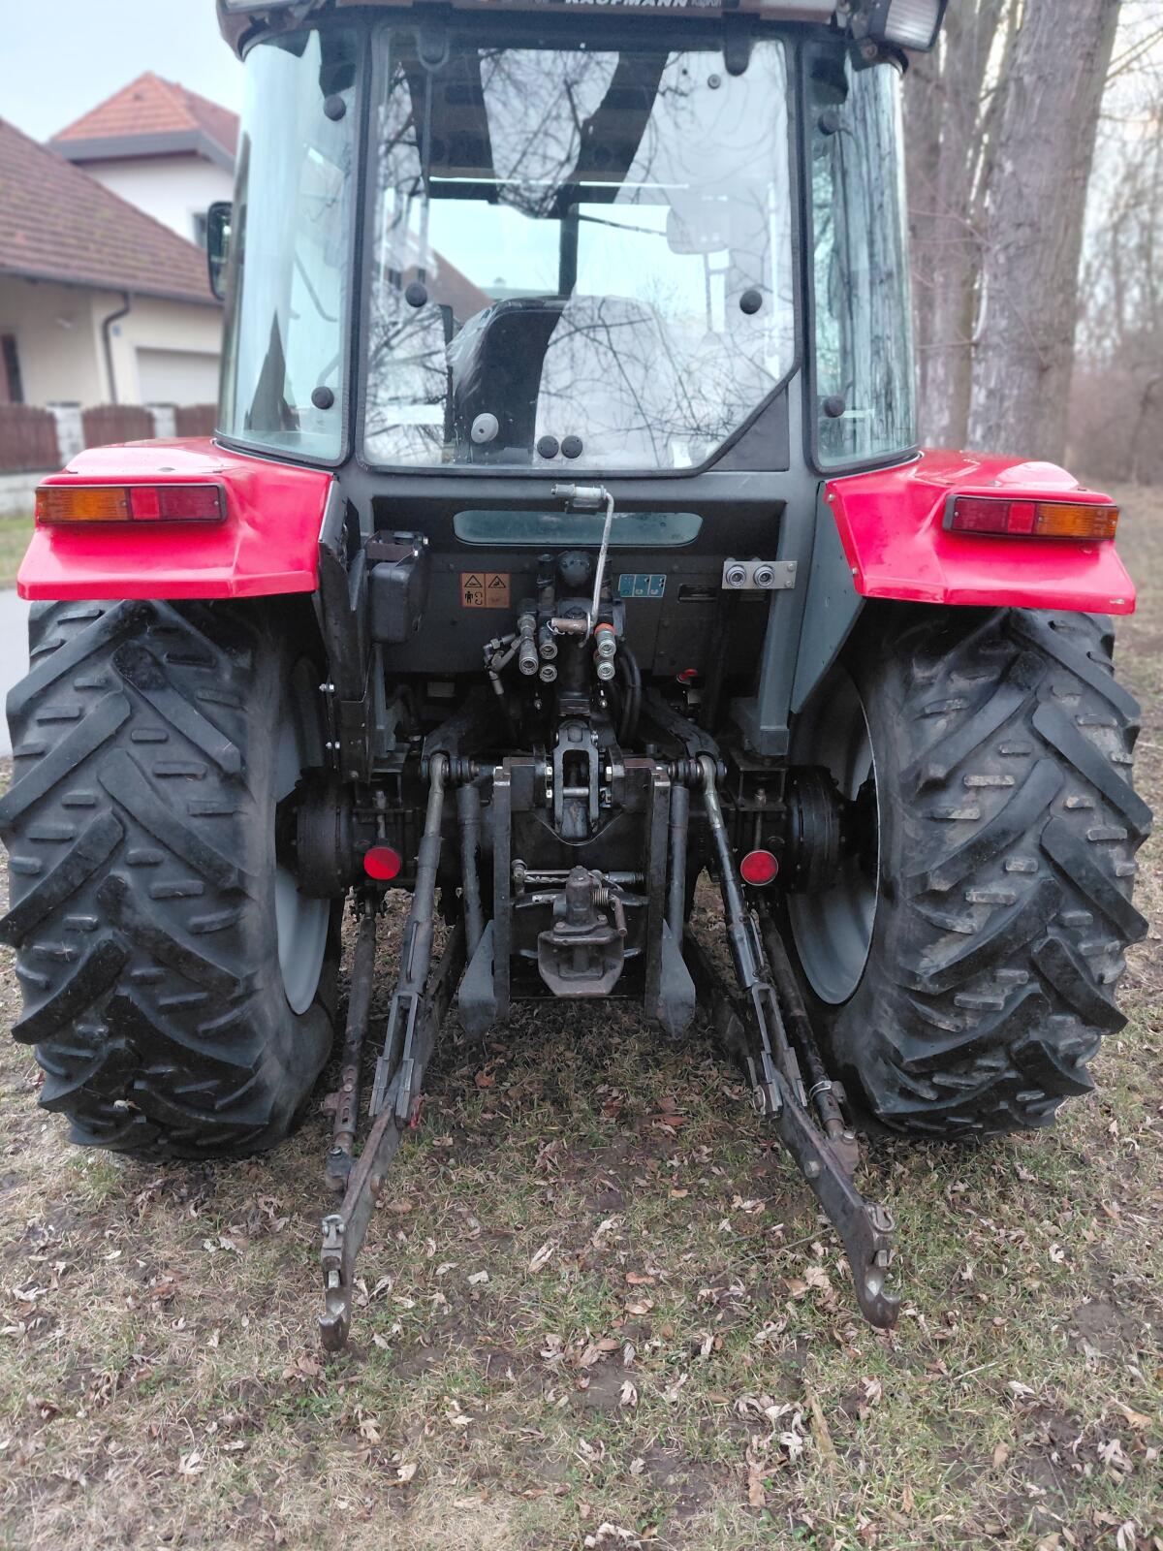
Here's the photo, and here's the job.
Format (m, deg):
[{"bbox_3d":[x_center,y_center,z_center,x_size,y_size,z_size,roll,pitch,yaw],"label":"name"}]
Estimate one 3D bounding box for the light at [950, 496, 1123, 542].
[{"bbox_3d":[0.931,-0.536,2.321,0.348,0.074,0.060,0,18,-4],"label":"light"}]

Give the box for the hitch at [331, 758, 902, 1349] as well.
[{"bbox_3d":[0.040,0.474,2.418,1.080,0.970,0.960,0,18,-4],"label":"hitch"}]

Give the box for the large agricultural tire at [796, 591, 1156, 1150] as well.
[{"bbox_3d":[0.865,0.112,3.027,0.490,1.570,1.610,0,18,-4],"label":"large agricultural tire"}]

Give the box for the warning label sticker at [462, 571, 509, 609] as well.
[{"bbox_3d":[-0.222,-0.428,2.615,0.114,0.084,0.002,0,18,-4],"label":"warning label sticker"}]

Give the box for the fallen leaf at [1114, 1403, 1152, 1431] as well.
[{"bbox_3d":[1.043,1.210,2.120,0.043,0.015,0.062,-12,22,-35],"label":"fallen leaf"}]

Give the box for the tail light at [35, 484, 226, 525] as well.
[{"bbox_3d":[-0.888,-0.536,2.206,0.348,0.074,0.060,0,18,-4],"label":"tail light"}]

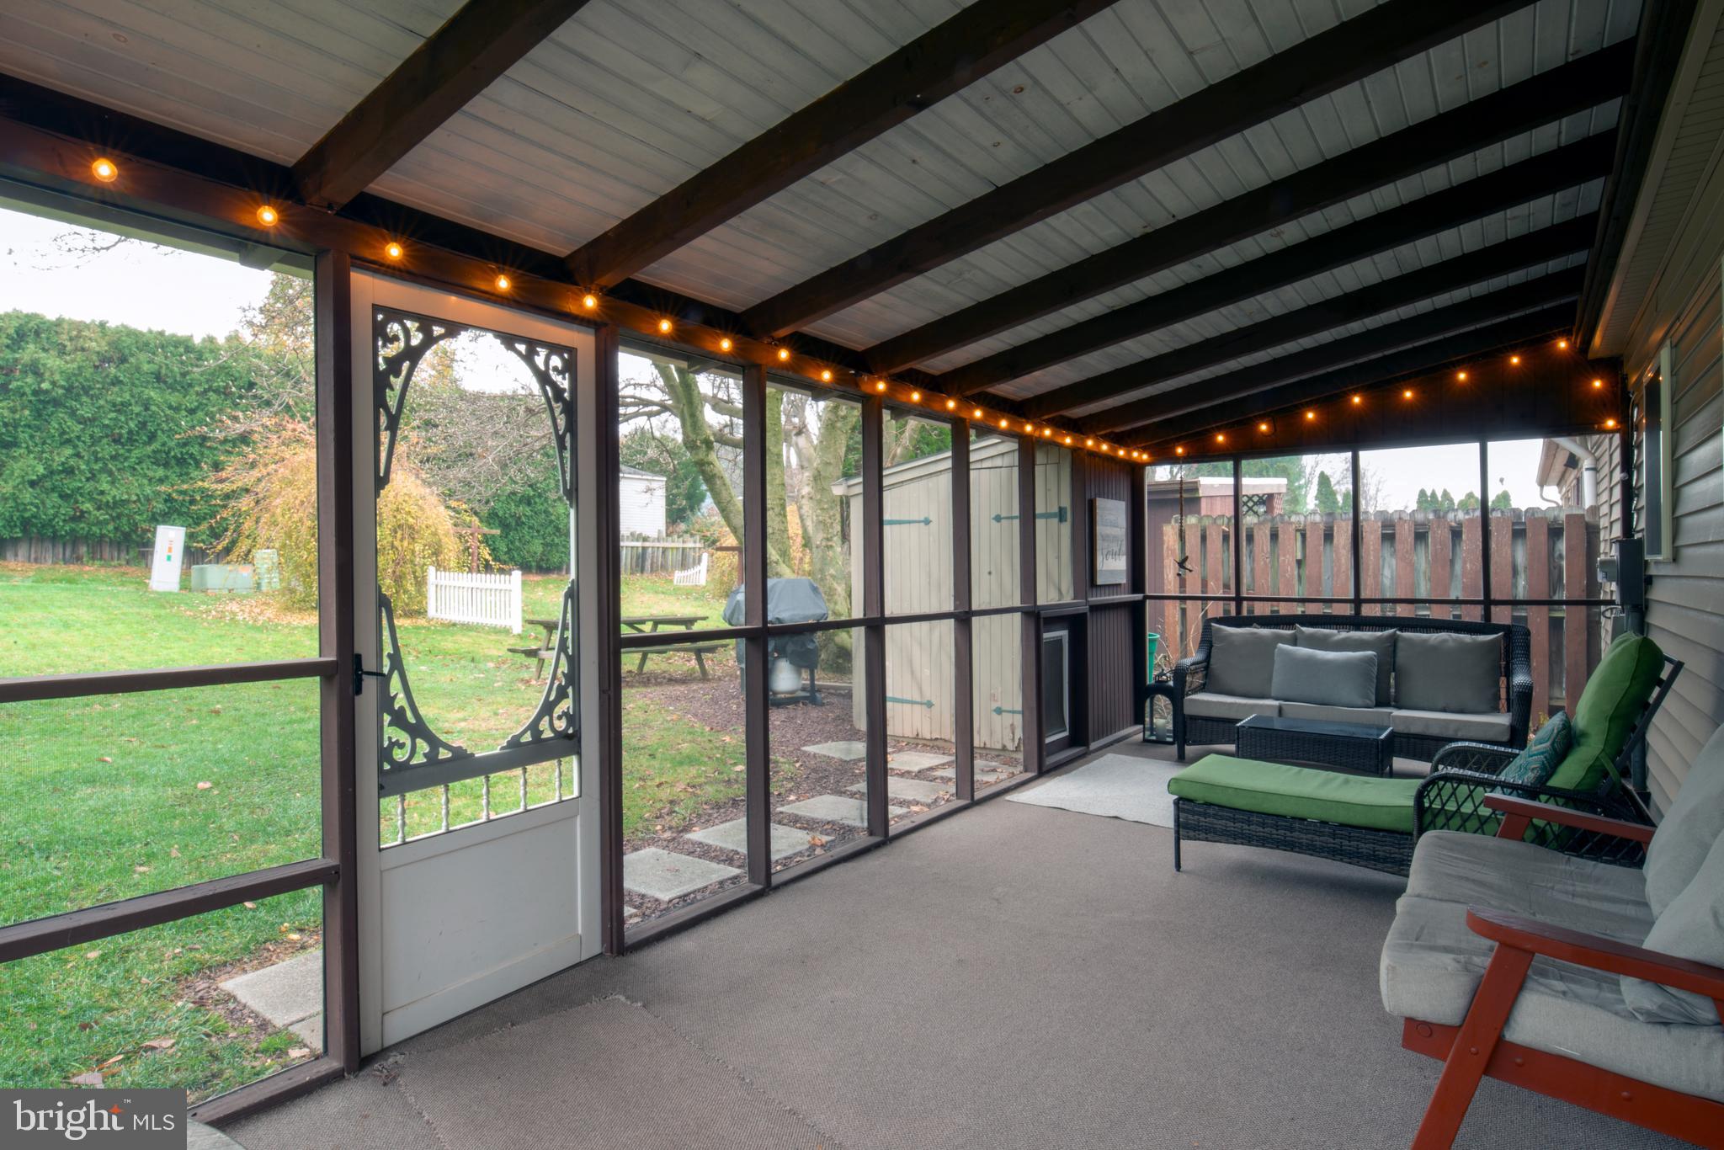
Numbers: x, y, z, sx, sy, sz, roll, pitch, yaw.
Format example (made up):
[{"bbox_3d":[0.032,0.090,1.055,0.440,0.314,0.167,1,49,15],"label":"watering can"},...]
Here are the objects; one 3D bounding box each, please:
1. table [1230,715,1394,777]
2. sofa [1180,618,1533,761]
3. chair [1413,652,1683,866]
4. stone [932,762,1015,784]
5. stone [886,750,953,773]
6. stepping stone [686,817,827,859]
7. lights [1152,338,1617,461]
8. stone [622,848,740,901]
[{"bbox_3d":[2.514,1.028,5.061,0.732,0.379,0.394,0,0,36],"label":"table"},{"bbox_3d":[3.068,0.741,5.760,1.899,0.939,0.828,0,0,36],"label":"sofa"},{"bbox_3d":[2.428,0.738,3.362,0.866,0.973,0.753,0,0,36],"label":"chair"},{"bbox_3d":[0.788,1.346,6.133,0.418,0.050,0.473,0,0,36],"label":"stone"},{"bbox_3d":[0.347,1.348,6.470,0.429,0.050,0.547,0,0,36],"label":"stone"},{"bbox_3d":[-0.521,1.352,4.600,0.632,0.050,0.442,0,0,36],"label":"stepping stone"},{"bbox_3d":[3.271,-1.134,6.022,2.680,0.530,0.100,0,0,36],"label":"lights"},{"bbox_3d":[-0.910,1.357,4.080,0.610,0.050,0.442,0,0,36],"label":"stone"}]

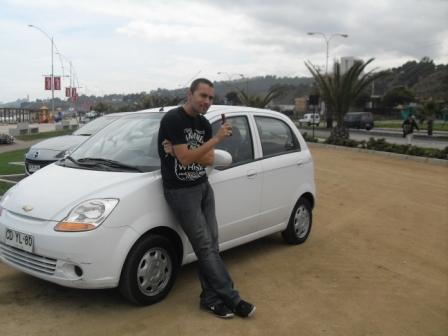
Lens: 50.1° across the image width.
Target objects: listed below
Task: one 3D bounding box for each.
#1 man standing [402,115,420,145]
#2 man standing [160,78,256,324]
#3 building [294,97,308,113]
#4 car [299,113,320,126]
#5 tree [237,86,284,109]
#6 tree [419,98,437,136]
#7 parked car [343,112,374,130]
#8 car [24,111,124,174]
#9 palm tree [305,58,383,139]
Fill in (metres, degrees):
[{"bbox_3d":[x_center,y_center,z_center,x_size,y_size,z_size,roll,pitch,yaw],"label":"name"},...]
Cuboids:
[{"bbox_3d":[11.746,-2.417,30.000,0.750,1.700,0.600,0,7,-17],"label":"man standing"},{"bbox_3d":[-0.172,0.193,3.505,0.580,1.690,0.630,-3,8,-35],"label":"man standing"},{"bbox_3d":[24.431,-19.171,150.000,5.000,6.000,5.000,4,7,17],"label":"building"},{"bbox_3d":[12.211,-6.762,68.000,1.680,1.850,4.000,-2,7,-30],"label":"car"},{"bbox_3d":[3.277,-5.337,43.000,4.200,4.100,4.200,2,6,0],"label":"tree"},{"bbox_3d":[18.697,-4.721,44.000,1.900,3.500,1.900,2,6,0],"label":"tree"},{"bbox_3d":[14.774,-5.018,53.000,1.780,1.930,4.600,-1,7,-25],"label":"parked car"},{"bbox_3d":[-1.700,-0.348,9.100,1.690,1.460,4.150,7,8,36],"label":"car"},{"bbox_3d":[6.613,-3.712,26.500,4.300,4.650,4.200,2,6,0],"label":"palm tree"}]

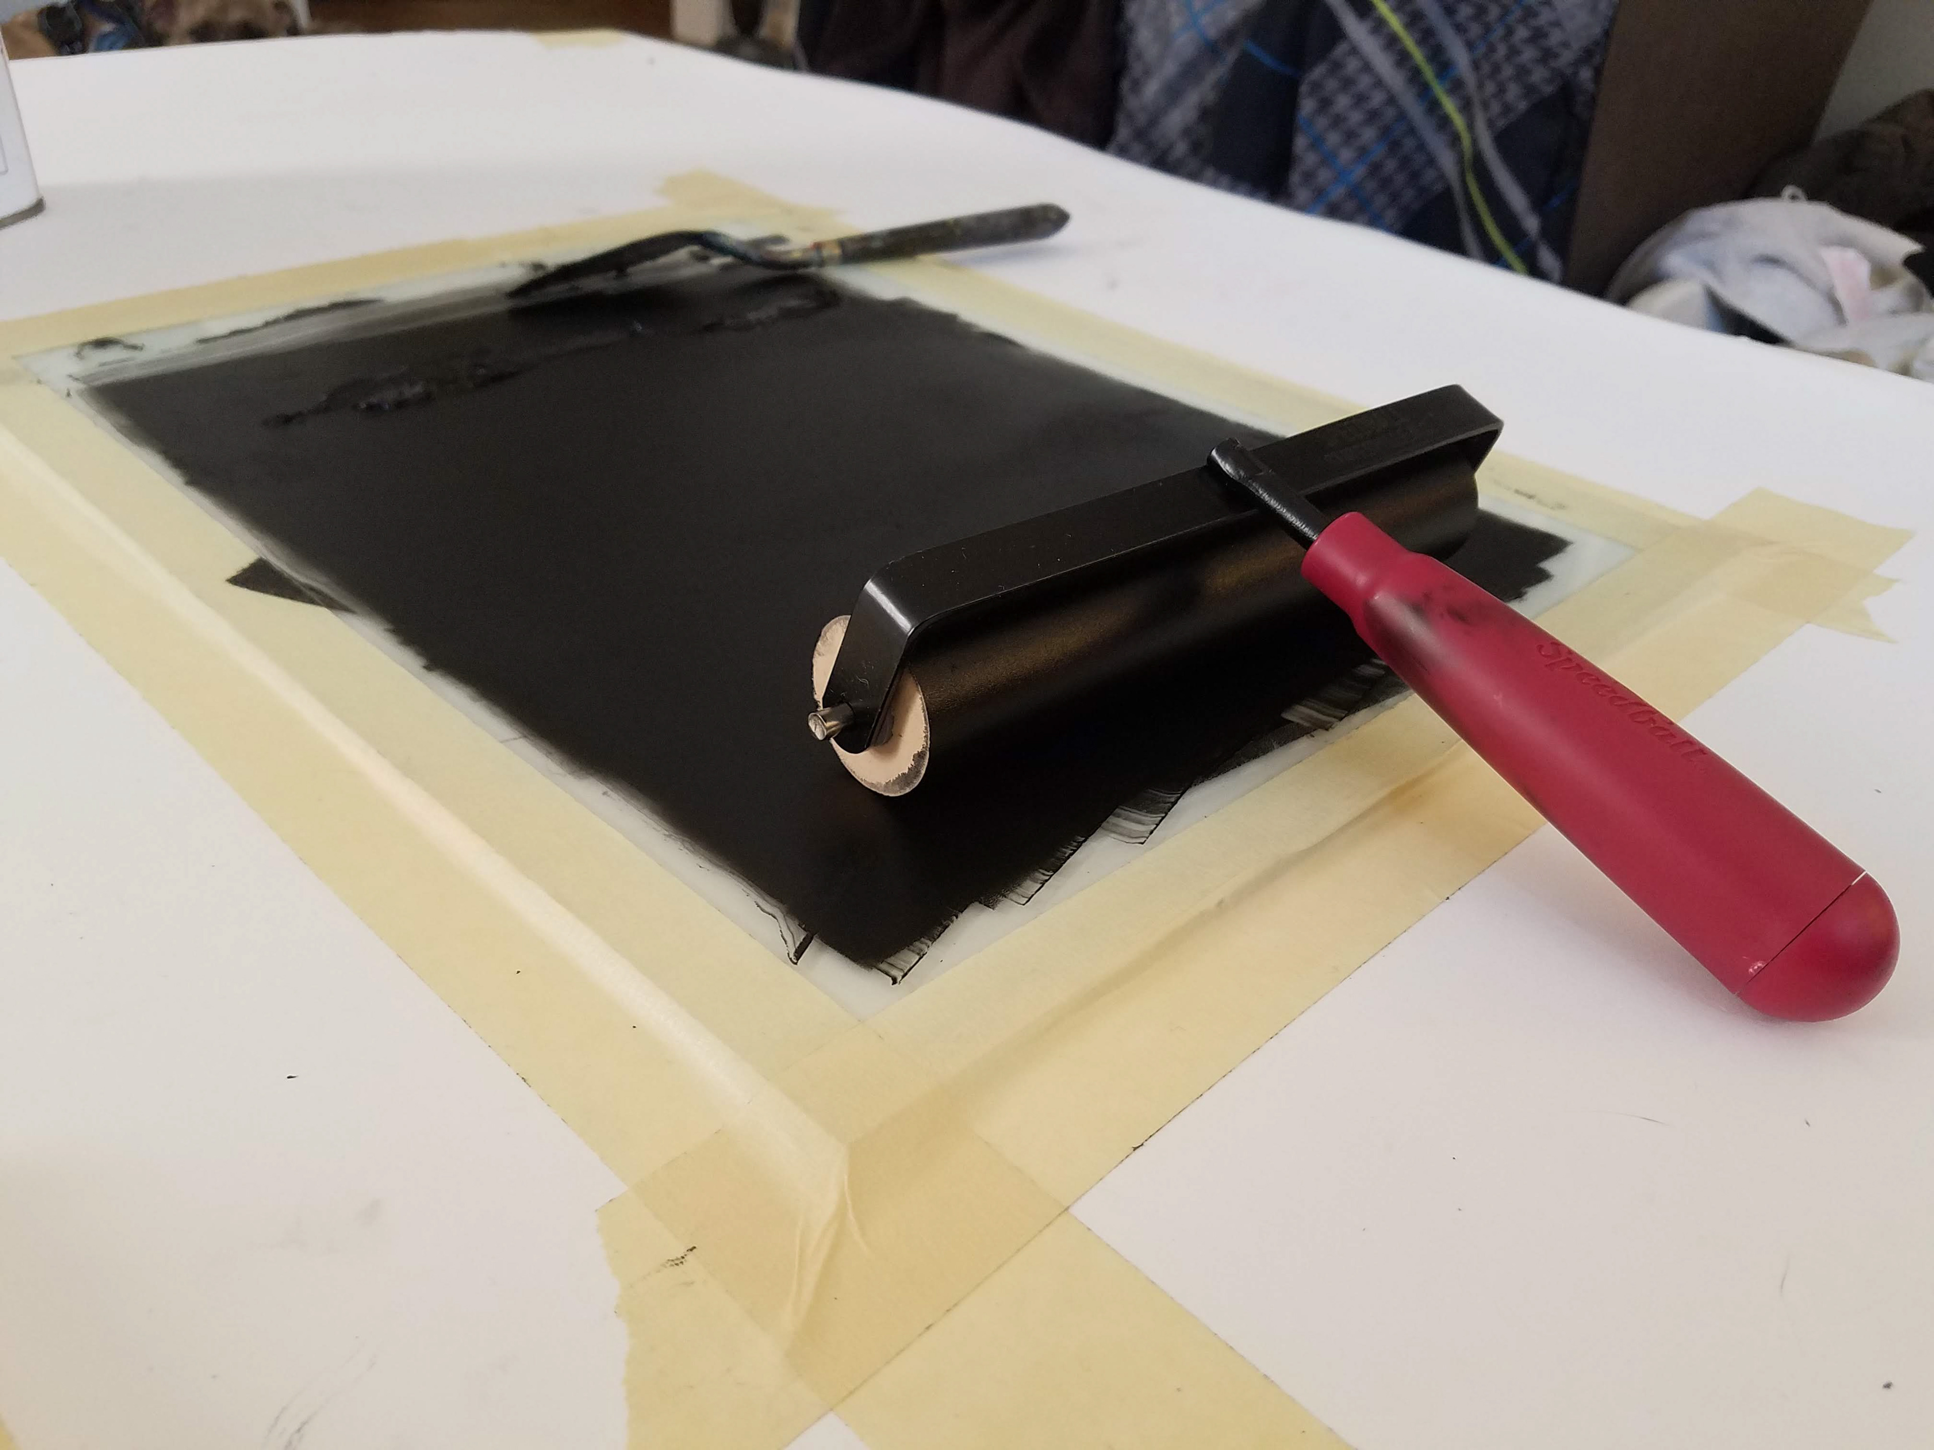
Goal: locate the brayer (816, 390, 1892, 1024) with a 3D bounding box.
[{"bbox_3d":[0.082,-0.006,0.238,0.174,0.052,0.147,-23,40,-36],"label":"brayer"}]

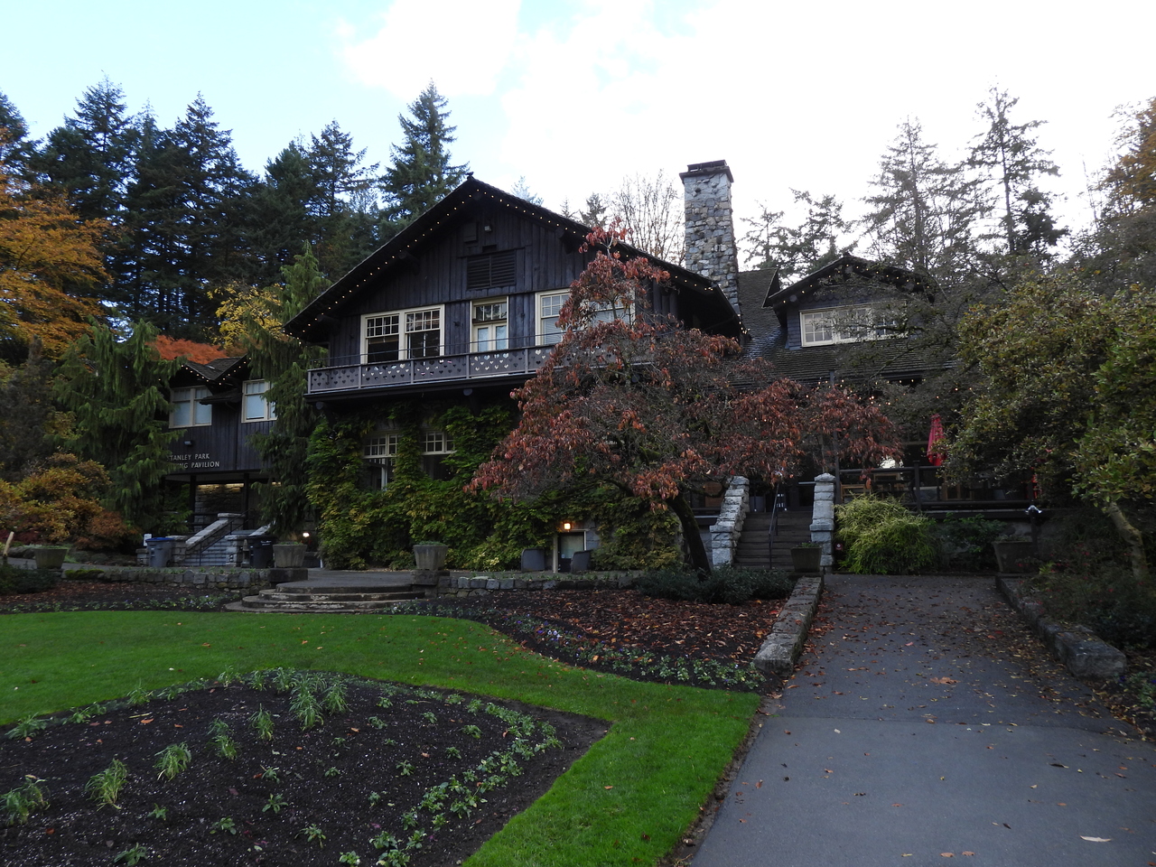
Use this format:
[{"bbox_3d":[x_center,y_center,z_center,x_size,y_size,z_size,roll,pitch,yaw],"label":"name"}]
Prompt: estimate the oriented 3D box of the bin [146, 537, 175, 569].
[{"bbox_3d":[-14.515,4.114,27.856,0.600,1.060,0.740,-2,-7,13],"label":"bin"}]

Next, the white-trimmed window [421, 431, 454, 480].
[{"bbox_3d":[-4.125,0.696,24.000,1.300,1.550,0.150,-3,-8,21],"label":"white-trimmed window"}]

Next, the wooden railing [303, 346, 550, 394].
[{"bbox_3d":[-2.624,-1.825,22.898,11.760,0.820,1.300,-3,-7,21],"label":"wooden railing"}]

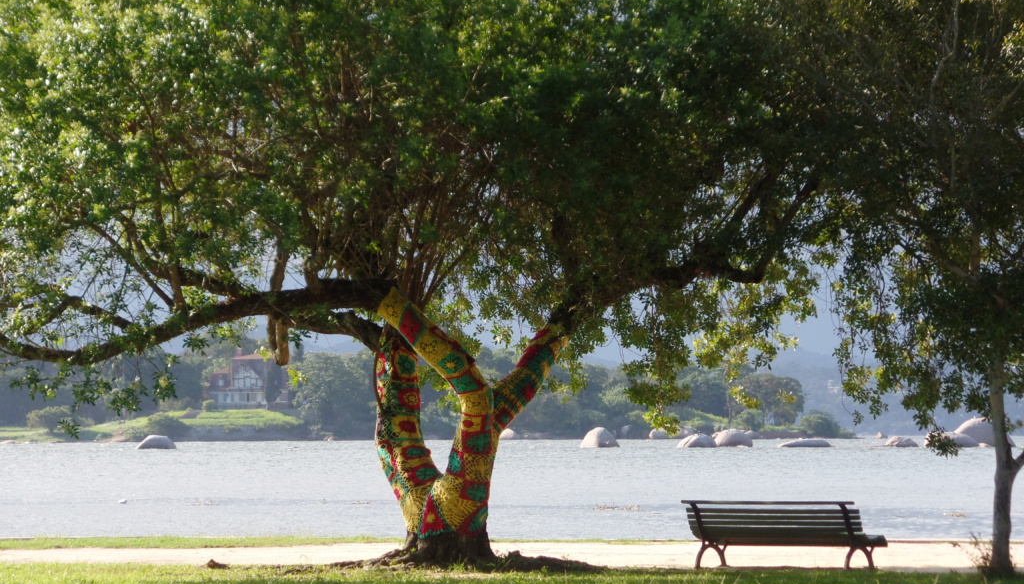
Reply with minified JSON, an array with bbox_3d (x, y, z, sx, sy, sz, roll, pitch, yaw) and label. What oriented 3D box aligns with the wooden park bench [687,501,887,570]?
[{"bbox_3d":[3.194,2.837,59.800,2.340,0.790,0.720,-1,-2,31],"label":"wooden park bench"}]

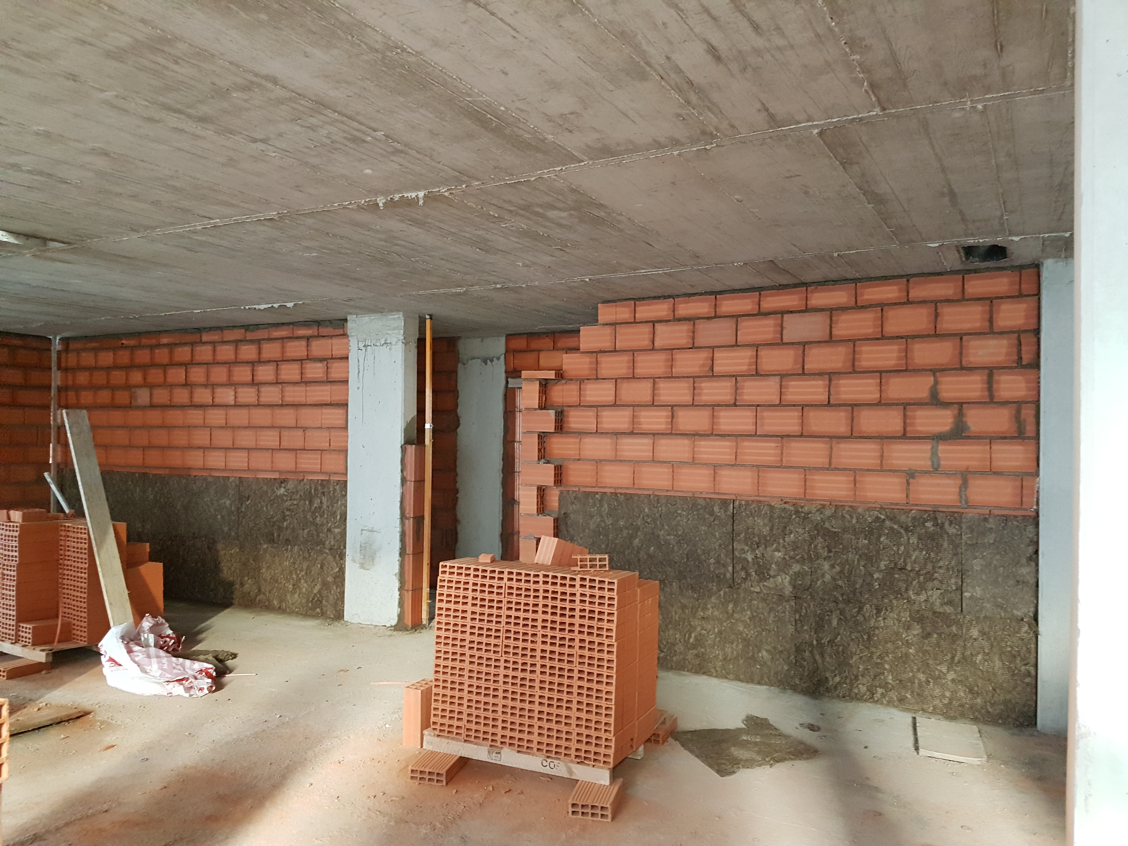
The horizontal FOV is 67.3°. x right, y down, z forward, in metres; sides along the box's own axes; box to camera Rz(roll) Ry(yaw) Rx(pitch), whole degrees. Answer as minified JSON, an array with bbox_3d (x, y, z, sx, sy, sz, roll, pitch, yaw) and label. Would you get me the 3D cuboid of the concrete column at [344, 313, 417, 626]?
[{"bbox_3d":[-1.576,0.404,7.314,0.575,2.654,0.220,0,0,28],"label":"concrete column"}]

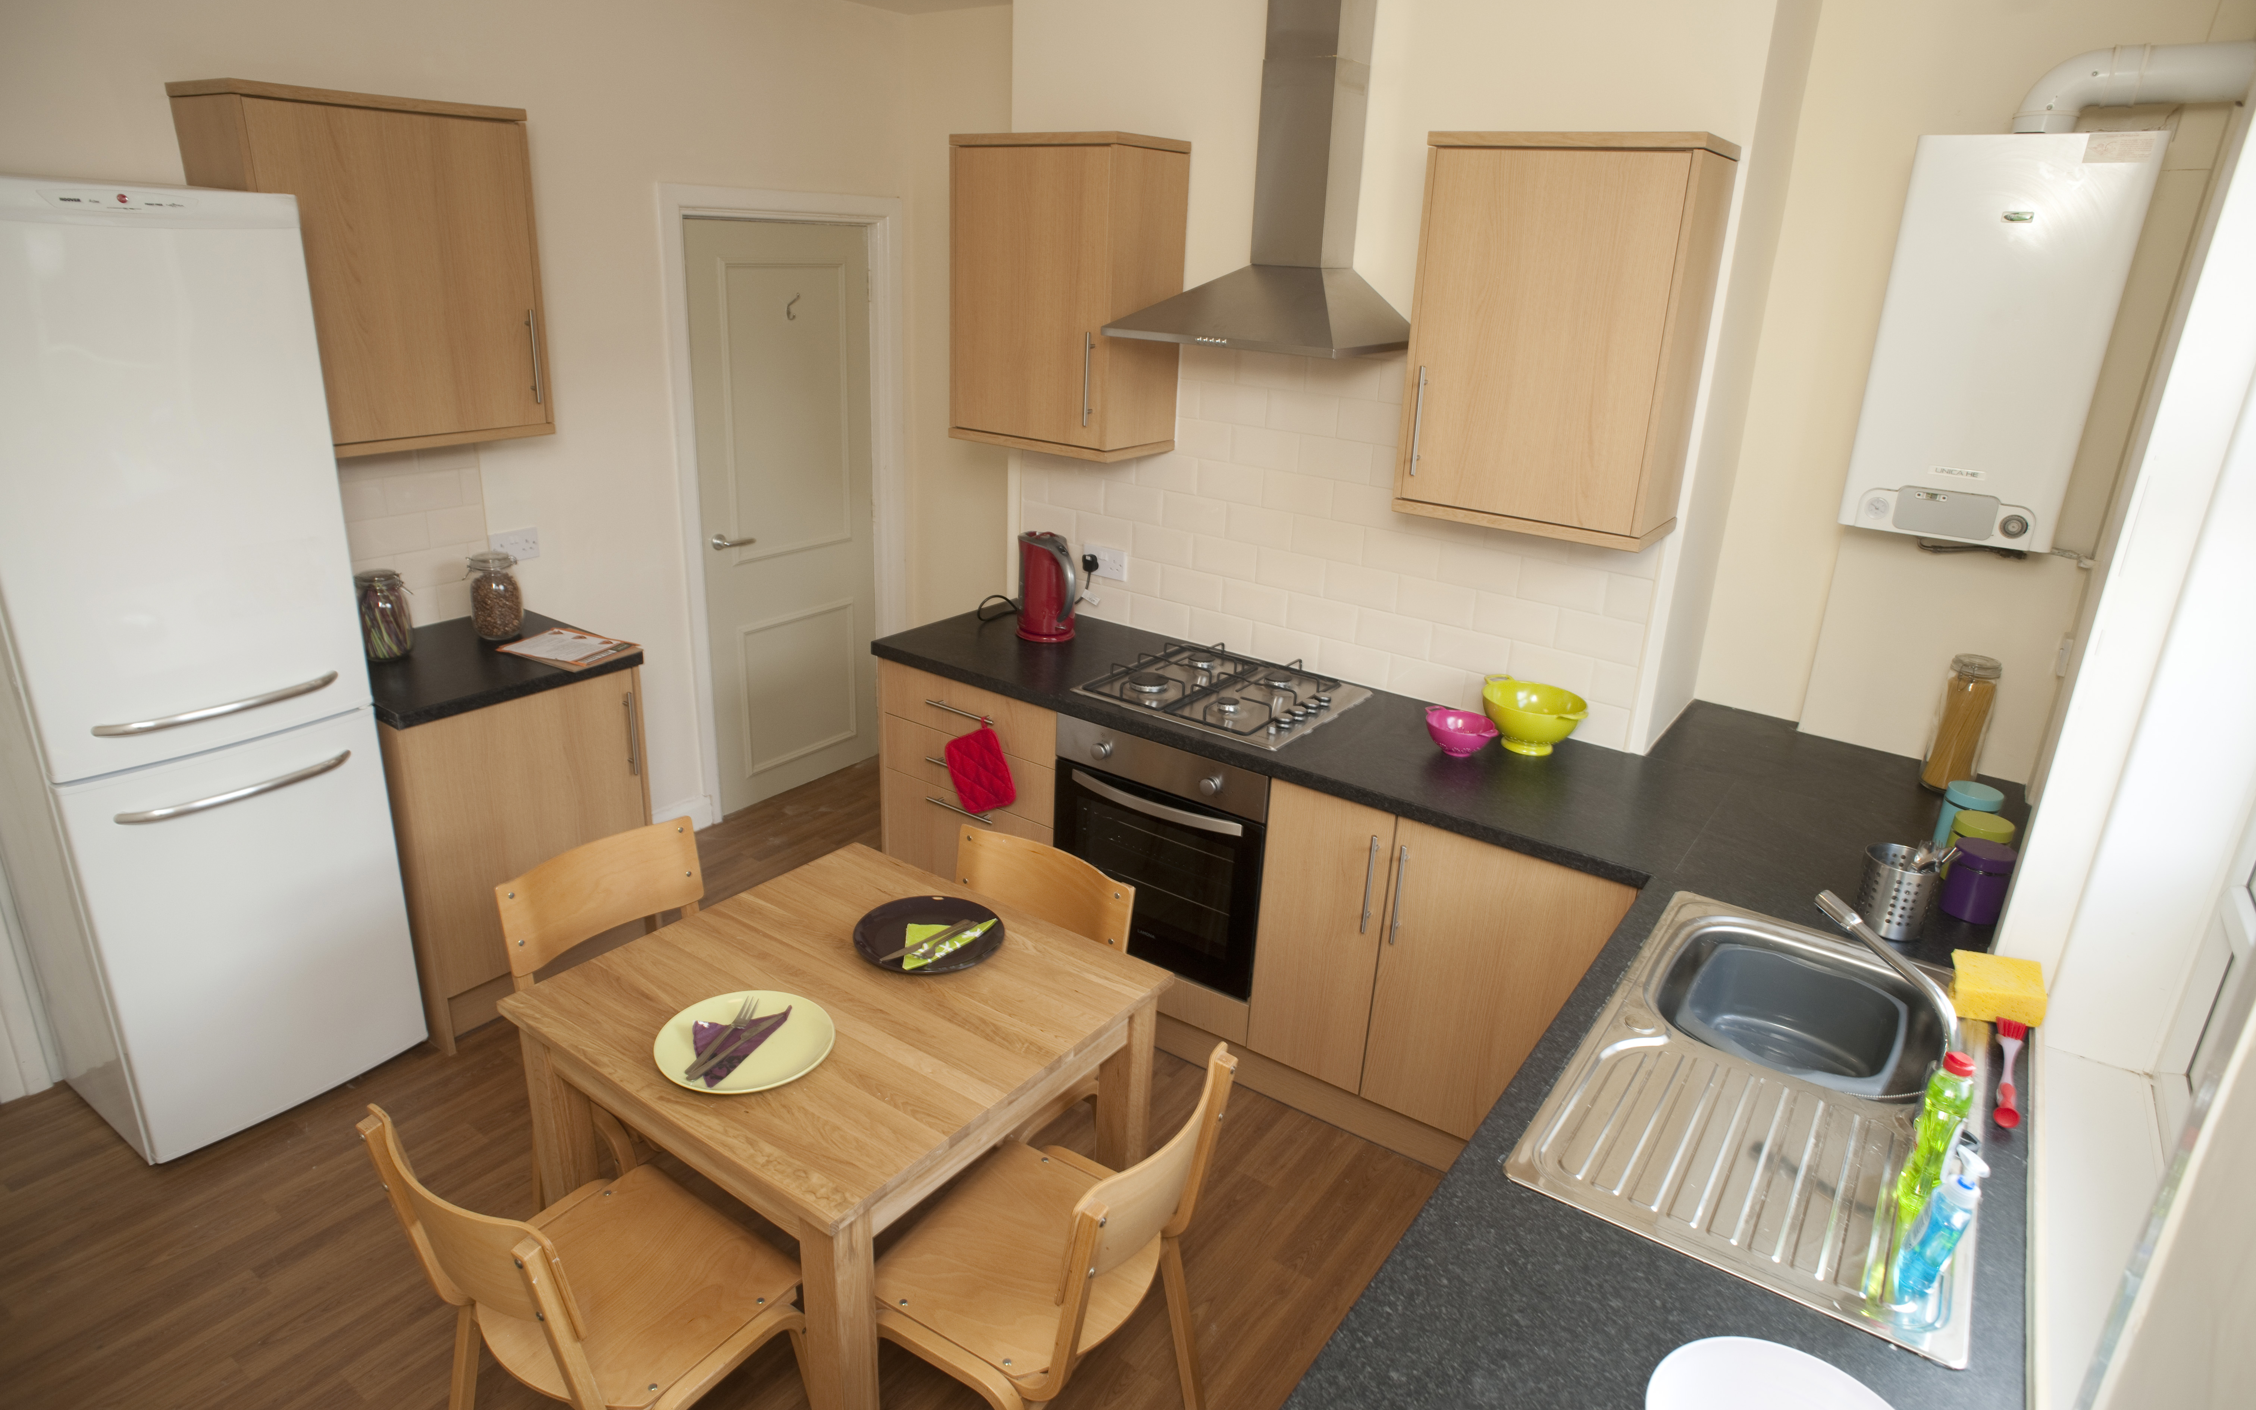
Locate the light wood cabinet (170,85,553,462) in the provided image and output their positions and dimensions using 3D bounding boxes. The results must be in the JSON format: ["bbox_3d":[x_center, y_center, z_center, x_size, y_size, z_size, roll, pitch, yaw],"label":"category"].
[{"bbox_3d":[-1.736,-1.006,2.935,0.306,0.753,0.611,16,25,32],"label":"light wood cabinet"}]

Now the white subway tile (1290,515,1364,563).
[{"bbox_3d":[0.511,-0.420,3.206,0.200,0.100,0.010,16,24,32],"label":"white subway tile"}]

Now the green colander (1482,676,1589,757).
[{"bbox_3d":[0.924,0.039,2.866,0.240,0.122,0.270,-5,22,-19],"label":"green colander"}]

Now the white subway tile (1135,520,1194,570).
[{"bbox_3d":[0.094,-0.448,3.523,0.200,0.100,0.008,16,25,32],"label":"white subway tile"}]

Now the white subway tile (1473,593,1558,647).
[{"bbox_3d":[0.920,-0.208,2.973,0.200,0.100,0.010,16,24,32],"label":"white subway tile"}]

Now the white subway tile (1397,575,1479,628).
[{"bbox_3d":[0.751,-0.251,3.062,0.198,0.100,0.010,16,25,32],"label":"white subway tile"}]

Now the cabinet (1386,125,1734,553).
[{"bbox_3d":[0.879,-0.748,2.566,0.517,0.747,0.306,16,25,32],"label":"cabinet"}]

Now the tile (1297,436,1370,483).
[{"bbox_3d":[0.518,-0.607,3.109,0.198,0.100,0.010,16,25,32],"label":"tile"}]

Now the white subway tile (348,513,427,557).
[{"bbox_3d":[-1.931,-0.439,3.277,0.010,0.100,0.200,16,25,32],"label":"white subway tile"}]

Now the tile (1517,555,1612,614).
[{"bbox_3d":[1.009,-0.280,2.901,0.200,0.100,0.008,16,25,32],"label":"tile"}]

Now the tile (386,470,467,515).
[{"bbox_3d":[-1.851,-0.566,3.304,0.008,0.100,0.200,16,25,32],"label":"tile"}]

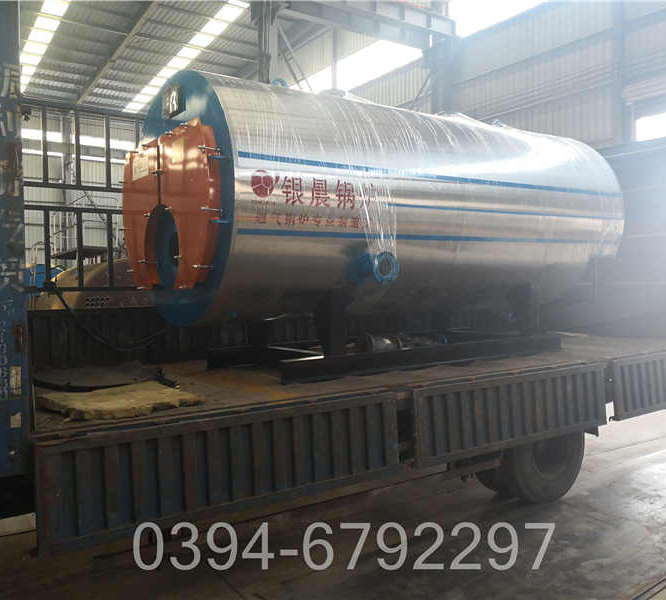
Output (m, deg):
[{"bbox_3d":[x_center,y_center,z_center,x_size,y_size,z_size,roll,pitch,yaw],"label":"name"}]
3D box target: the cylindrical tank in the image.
[{"bbox_3d":[0.567,-0.762,5.505,4.354,1.813,1.813,-2,1,-35],"label":"cylindrical tank"}]

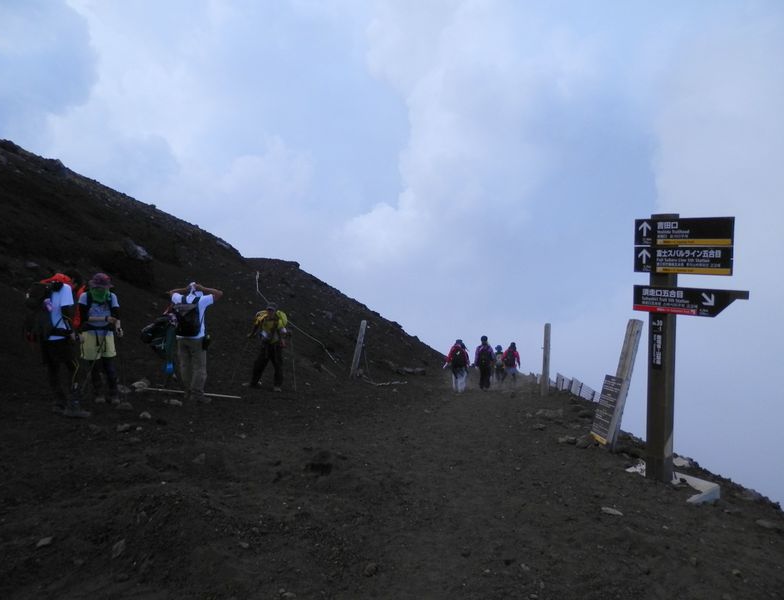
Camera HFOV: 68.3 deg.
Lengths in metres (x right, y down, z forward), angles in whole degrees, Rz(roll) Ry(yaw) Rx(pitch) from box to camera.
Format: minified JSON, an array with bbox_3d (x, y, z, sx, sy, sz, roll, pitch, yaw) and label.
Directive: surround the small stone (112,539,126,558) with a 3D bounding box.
[{"bbox_3d":[-1.603,1.464,3.400,0.080,0.085,0.080,-1,6,0],"label":"small stone"}]

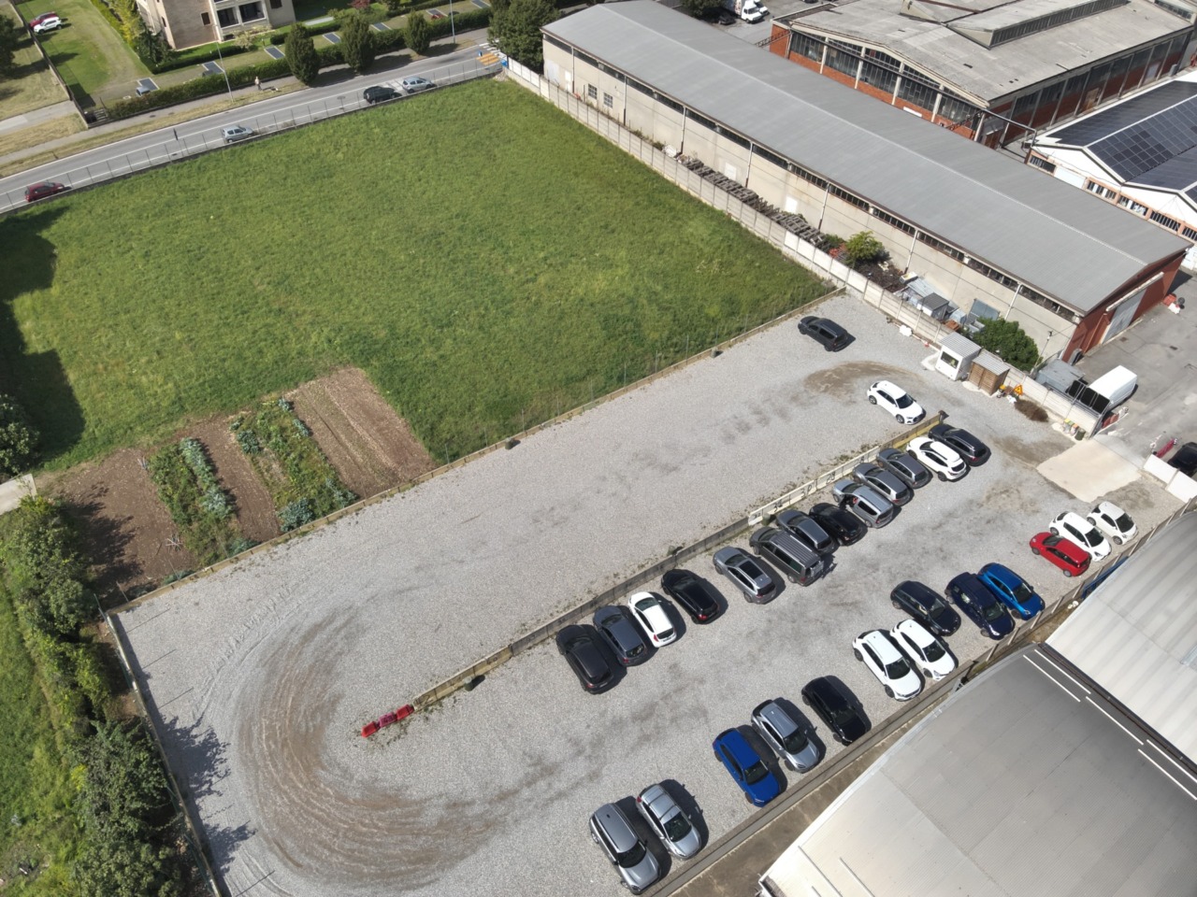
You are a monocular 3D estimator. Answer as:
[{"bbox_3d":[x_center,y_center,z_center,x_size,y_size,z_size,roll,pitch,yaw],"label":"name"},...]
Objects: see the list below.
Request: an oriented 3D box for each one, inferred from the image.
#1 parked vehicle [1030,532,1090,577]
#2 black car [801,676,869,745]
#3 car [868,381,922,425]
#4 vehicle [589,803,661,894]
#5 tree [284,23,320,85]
[{"bbox_3d":[30.943,6.908,55.501,1.726,1.469,3.860,-28,51,-27],"label":"parked vehicle"},{"bbox_3d":[13.378,14.723,46.815,1.763,1.470,4.112,-20,48,-21],"label":"black car"},{"bbox_3d":[23.093,-3.605,64.369,1.815,1.453,4.510,-30,53,-27],"label":"car"},{"bbox_3d":[1.295,19.707,41.181,1.828,1.569,4.332,-25,49,-25],"label":"vehicle"},{"bbox_3d":[-37.685,-50.326,105.717,4.526,7.376,4.526,0,46,0],"label":"tree"}]

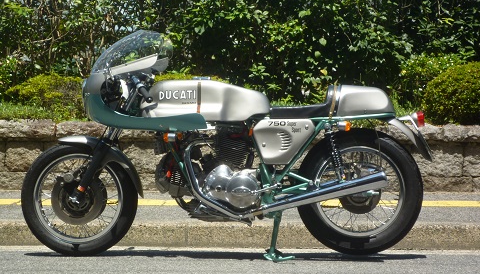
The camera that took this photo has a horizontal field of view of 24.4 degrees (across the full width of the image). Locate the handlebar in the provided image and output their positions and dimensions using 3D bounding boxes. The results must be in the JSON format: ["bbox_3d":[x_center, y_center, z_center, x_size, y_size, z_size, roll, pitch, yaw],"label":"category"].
[{"bbox_3d":[-0.510,-0.247,5.759,0.130,0.145,0.230,0,2,5],"label":"handlebar"}]

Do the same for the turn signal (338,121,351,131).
[{"bbox_3d":[0.540,-0.053,5.703,0.067,0.053,0.065,0,2,5],"label":"turn signal"}]

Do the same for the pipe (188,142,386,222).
[{"bbox_3d":[0.235,0.223,5.760,1.059,0.399,0.190,0,2,5],"label":"pipe"}]

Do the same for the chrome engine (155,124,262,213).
[{"bbox_3d":[-0.160,0.164,5.962,0.561,0.475,0.380,0,2,5],"label":"chrome engine"}]

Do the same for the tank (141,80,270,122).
[{"bbox_3d":[-0.181,-0.196,5.954,0.682,0.217,0.310,0,2,5],"label":"tank"}]

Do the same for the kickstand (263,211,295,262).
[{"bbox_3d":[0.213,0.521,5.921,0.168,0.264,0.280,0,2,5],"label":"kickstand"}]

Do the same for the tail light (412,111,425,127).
[{"bbox_3d":[0.942,-0.092,5.864,0.071,0.085,0.085,0,2,5],"label":"tail light"}]

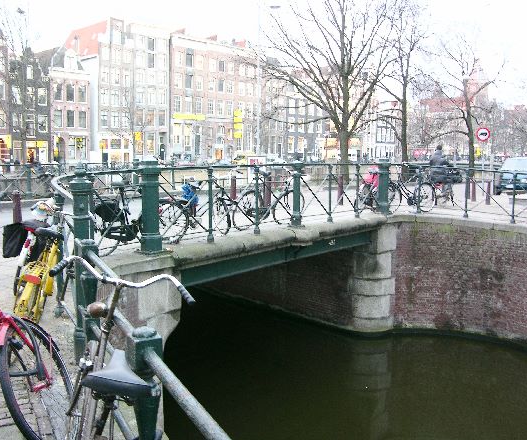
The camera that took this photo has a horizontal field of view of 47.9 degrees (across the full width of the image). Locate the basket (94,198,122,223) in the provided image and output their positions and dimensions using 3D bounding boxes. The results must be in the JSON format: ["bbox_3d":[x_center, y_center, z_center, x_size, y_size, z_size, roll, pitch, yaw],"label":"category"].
[{"bbox_3d":[-2.142,-0.131,8.200,0.200,0.310,0.380,6,8,42],"label":"basket"}]

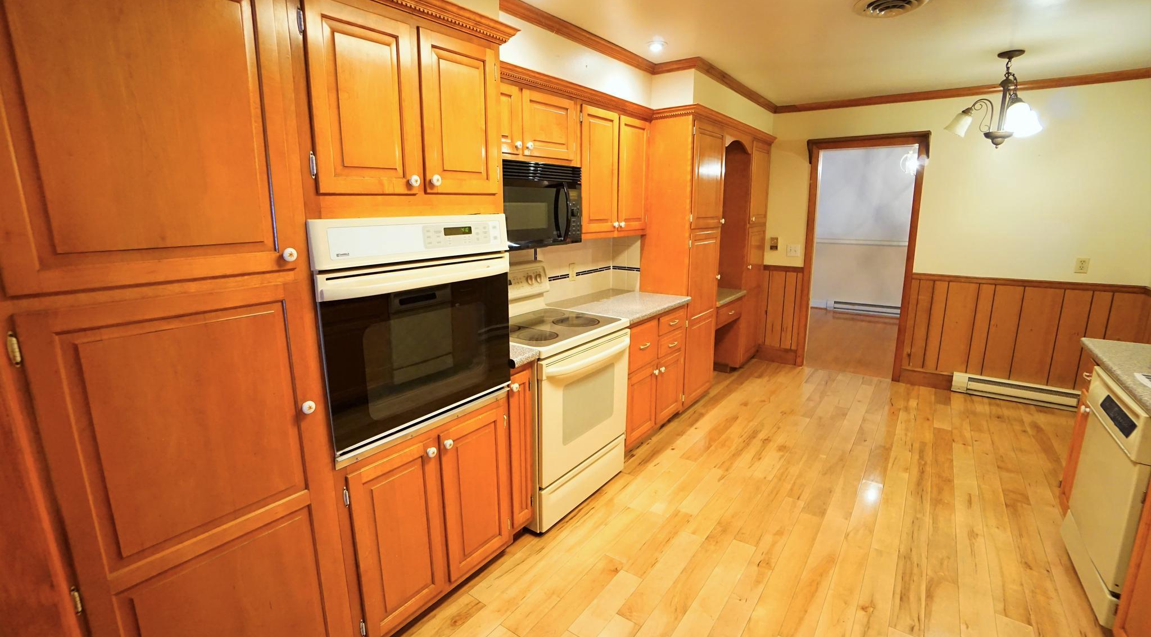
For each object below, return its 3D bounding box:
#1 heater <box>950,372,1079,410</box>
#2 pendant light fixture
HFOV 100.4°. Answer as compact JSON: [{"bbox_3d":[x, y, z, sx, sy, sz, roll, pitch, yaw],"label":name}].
[{"bbox_3d":[3.584,0.598,3.854,0.870,0.171,0.070,9,15,36],"label":"heater"},{"bbox_3d":[2.617,-1.343,2.987,0.485,0.544,0.490,9,15,36],"label":"pendant light fixture"}]

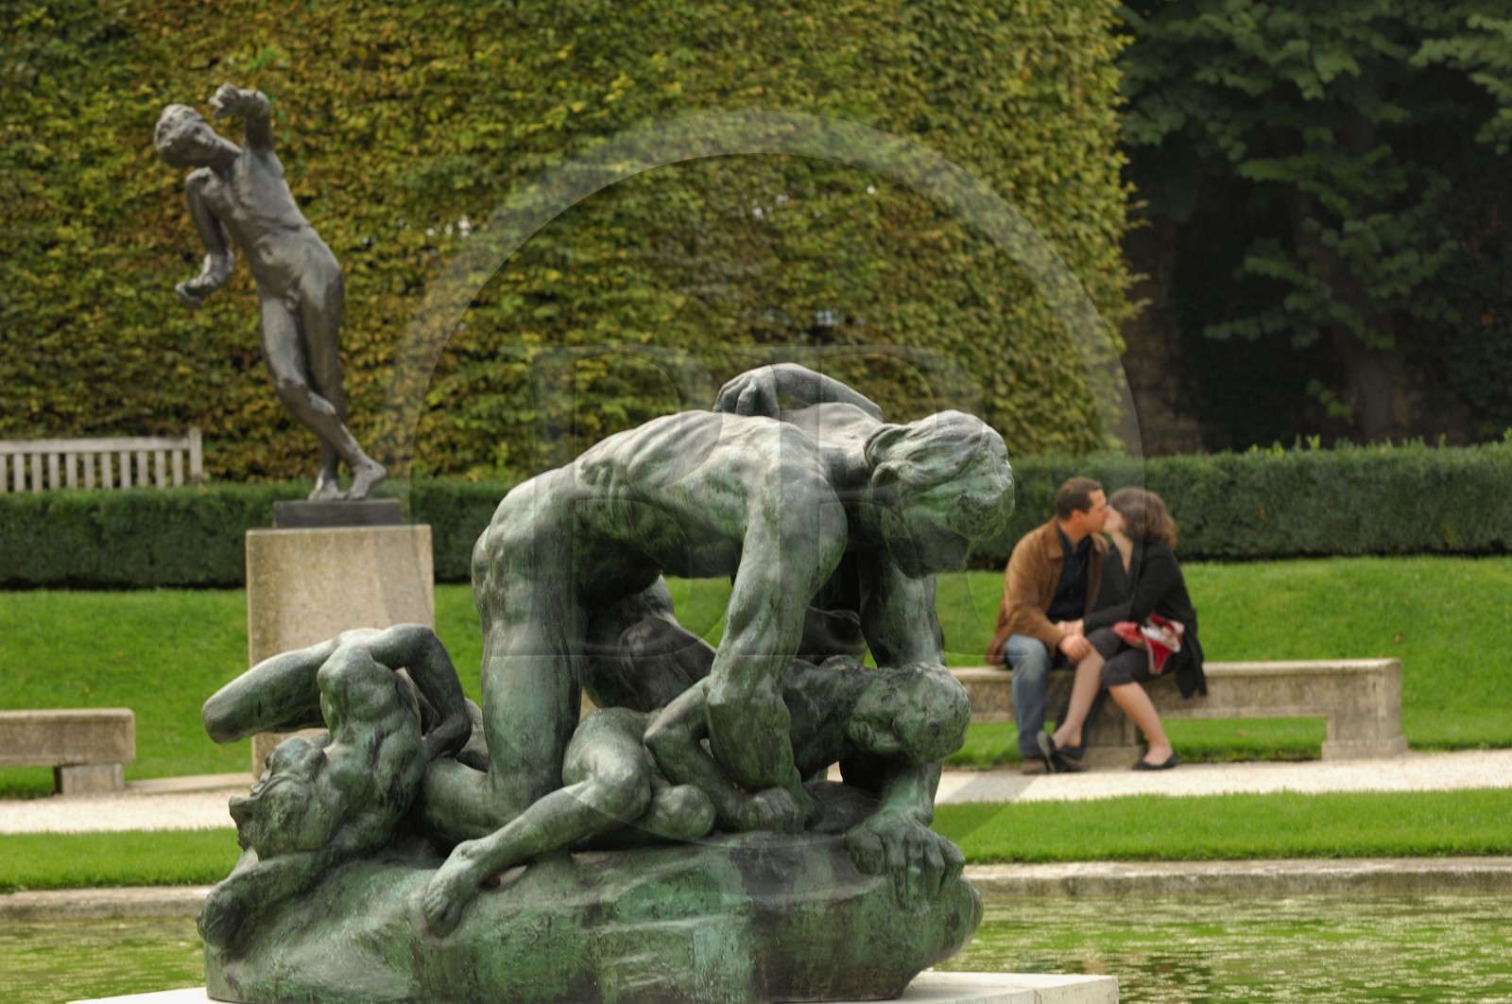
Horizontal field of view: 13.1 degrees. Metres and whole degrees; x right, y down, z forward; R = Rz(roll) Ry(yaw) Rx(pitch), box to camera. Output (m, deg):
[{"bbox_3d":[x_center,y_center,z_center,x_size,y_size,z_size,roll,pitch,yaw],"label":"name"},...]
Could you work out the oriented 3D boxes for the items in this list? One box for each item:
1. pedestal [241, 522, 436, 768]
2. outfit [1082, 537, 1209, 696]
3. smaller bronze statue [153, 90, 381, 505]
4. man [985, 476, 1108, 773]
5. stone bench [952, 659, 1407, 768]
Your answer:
[{"bbox_3d":[-1.863,0.671,29.548,0.820,1.110,0.800,-2,1,-5],"label":"pedestal"},{"bbox_3d":[1.700,0.510,28.850,0.450,0.690,0.520,-1,1,35],"label":"outfit"},{"bbox_3d":[-2.183,-0.942,29.600,0.960,1.870,0.760,-1,1,20],"label":"smaller bronze statue"},{"bbox_3d":[1.271,0.529,28.750,0.530,1.280,0.750,-2,1,-14],"label":"man"},{"bbox_3d":[1.548,0.930,28.941,2.550,0.420,0.470,-2,1,12],"label":"stone bench"}]

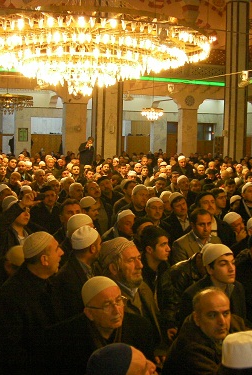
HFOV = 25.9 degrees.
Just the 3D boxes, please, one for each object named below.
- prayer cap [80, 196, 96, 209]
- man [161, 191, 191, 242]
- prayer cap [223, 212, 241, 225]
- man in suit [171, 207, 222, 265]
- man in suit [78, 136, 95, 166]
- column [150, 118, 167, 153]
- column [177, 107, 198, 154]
[{"bbox_3d":[-0.393,0.156,5.750,0.185,0.110,0.170,-8,-3,0],"label":"prayer cap"},{"bbox_3d":[0.566,0.543,5.841,0.580,0.980,0.600,-1,6,-28],"label":"man"},{"bbox_3d":[0.973,0.285,5.050,0.170,0.115,0.185,-9,-5,-1],"label":"prayer cap"},{"bbox_3d":[0.583,0.643,4.465,0.550,0.920,0.600,-1,6,-28],"label":"man in suit"},{"bbox_3d":[-0.946,-0.409,13.557,0.500,1.680,0.400,-1,6,-22],"label":"man in suit"},{"bbox_3d":[1.421,-1.980,24.606,0.600,2.500,0.500,0,6,-19],"label":"column"},{"bbox_3d":[2.160,-1.472,19.716,0.560,2.700,0.460,0,5,-18],"label":"column"}]

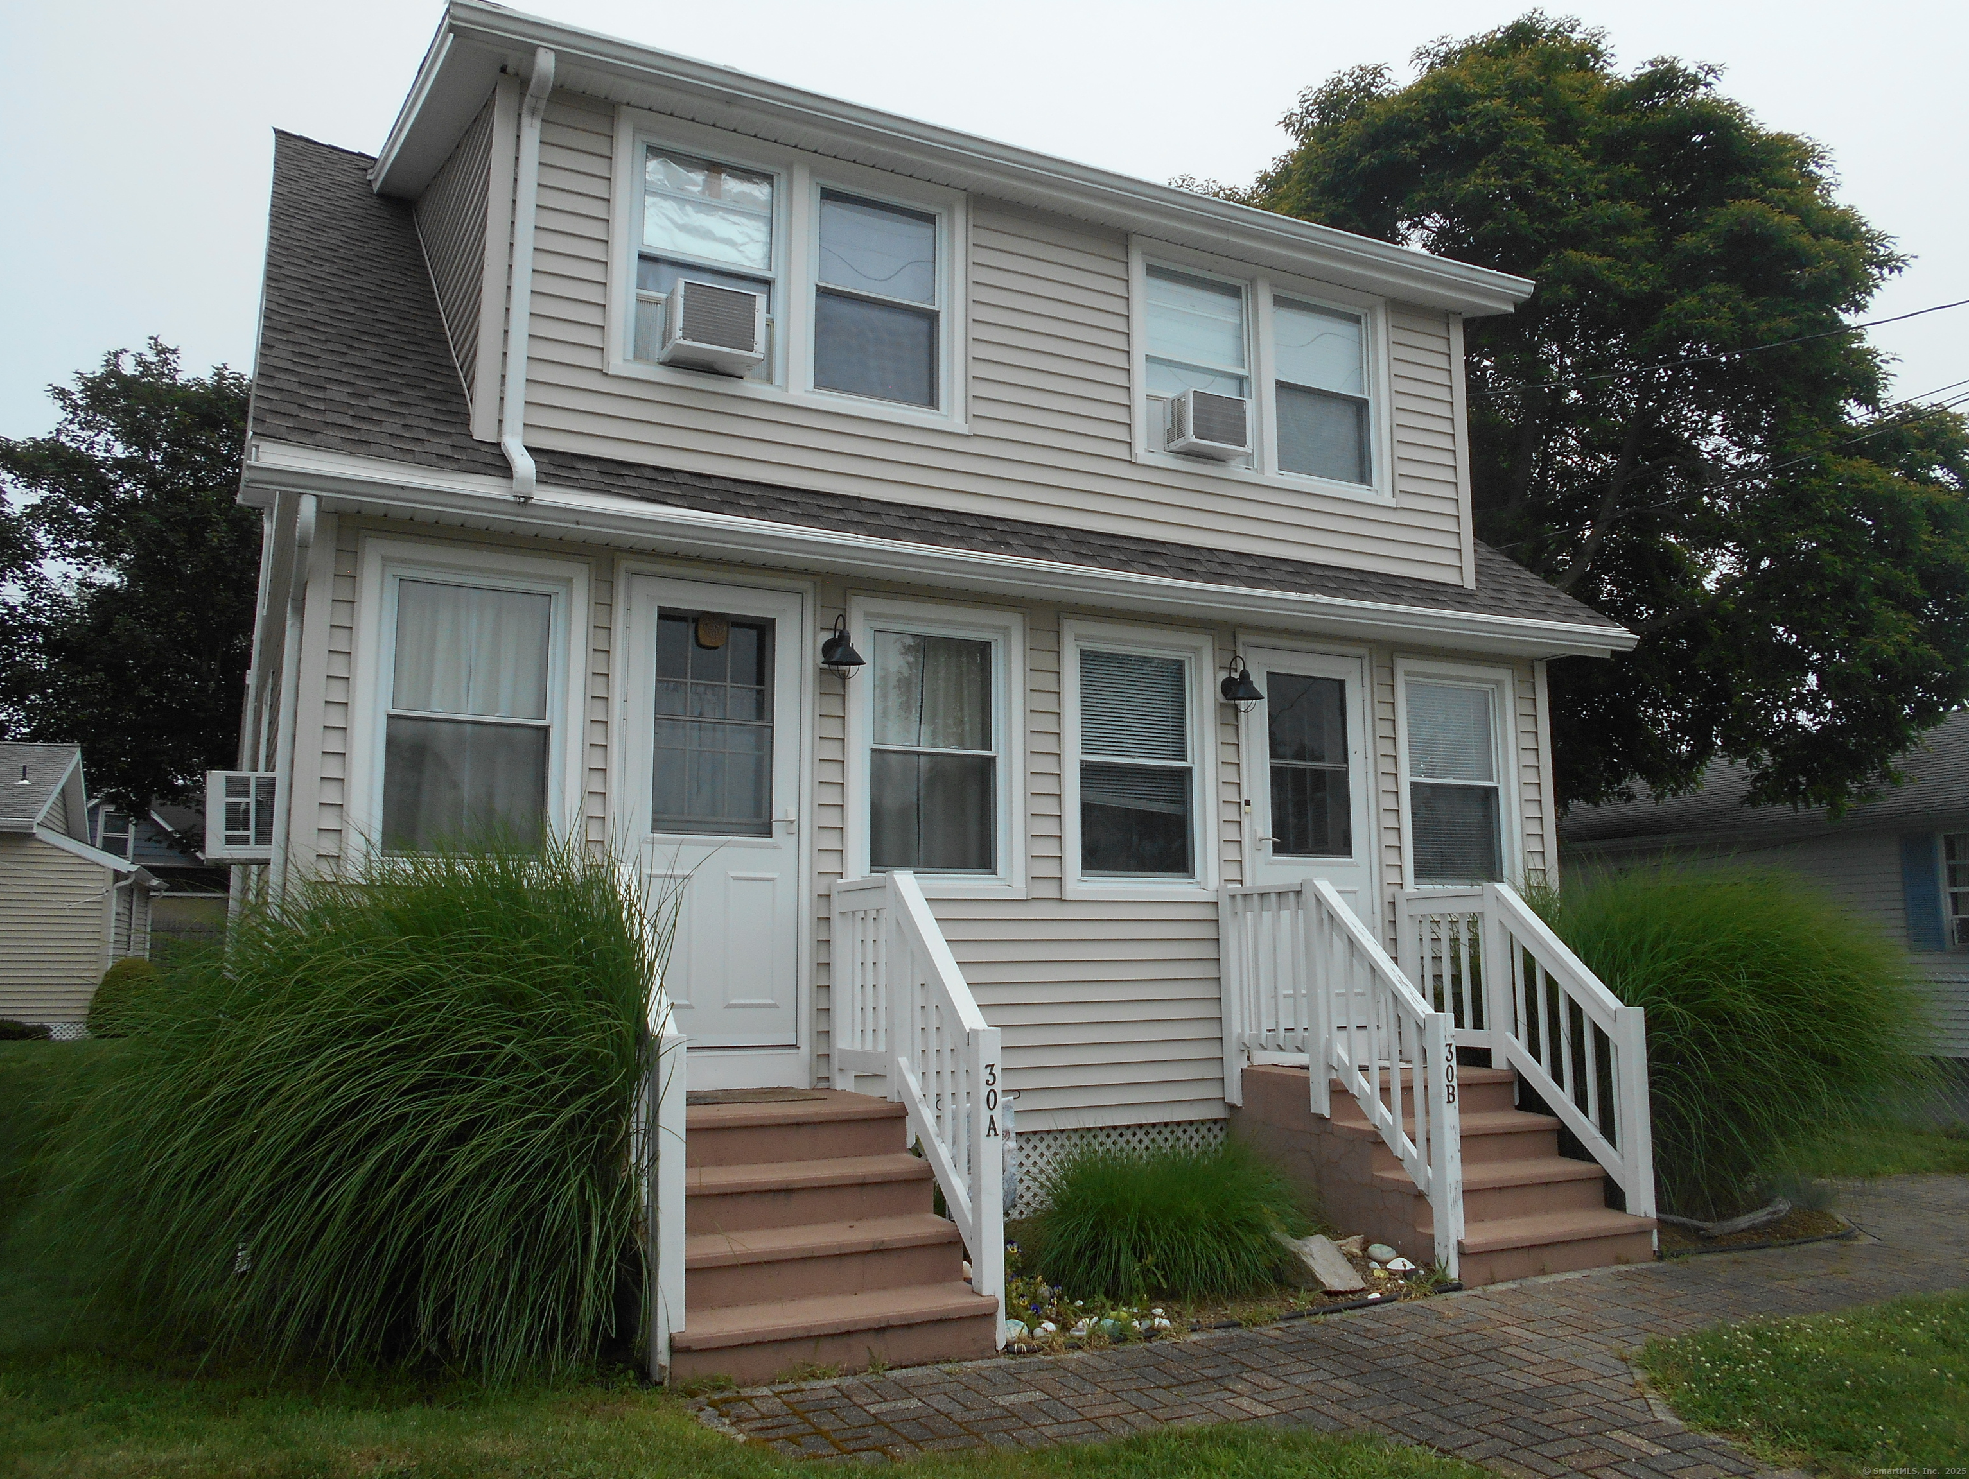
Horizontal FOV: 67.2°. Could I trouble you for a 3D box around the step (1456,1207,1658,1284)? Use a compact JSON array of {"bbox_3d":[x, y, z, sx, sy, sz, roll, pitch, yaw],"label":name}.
[{"bbox_3d":[2.510,2.303,6.723,1.224,0.201,0.290,4,-8,-27],"label":"step"}]

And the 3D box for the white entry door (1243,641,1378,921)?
[{"bbox_3d":[1.782,0.538,8.095,0.826,2.062,0.060,4,-8,-27],"label":"white entry door"}]

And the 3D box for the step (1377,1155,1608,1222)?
[{"bbox_3d":[2.387,2.133,6.981,1.224,0.201,0.290,4,-8,-27],"label":"step"}]

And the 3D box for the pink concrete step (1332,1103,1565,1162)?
[{"bbox_3d":[2.265,1.963,7.240,1.224,0.201,0.290,4,-8,-27],"label":"pink concrete step"}]

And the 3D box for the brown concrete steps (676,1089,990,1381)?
[{"bbox_3d":[-0.825,1.841,5.708,1.179,0.775,1.486,4,-8,-27],"label":"brown concrete steps"}]

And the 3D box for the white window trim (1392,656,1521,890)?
[{"bbox_3d":[2.778,0.250,8.657,0.954,1.416,0.100,4,-8,-27],"label":"white window trim"}]

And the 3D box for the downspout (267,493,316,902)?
[{"bbox_3d":[-2.649,0.517,5.581,0.070,2.807,0.572,4,-8,-27],"label":"downspout"}]

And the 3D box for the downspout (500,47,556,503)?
[{"bbox_3d":[-1.911,-1.918,6.210,0.095,1.956,0.419,4,-8,-27],"label":"downspout"}]

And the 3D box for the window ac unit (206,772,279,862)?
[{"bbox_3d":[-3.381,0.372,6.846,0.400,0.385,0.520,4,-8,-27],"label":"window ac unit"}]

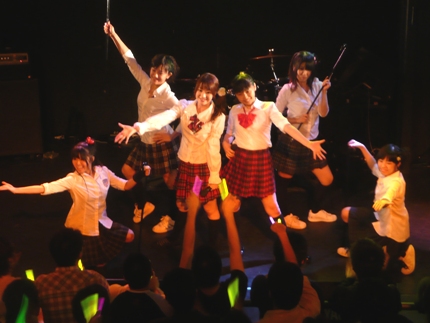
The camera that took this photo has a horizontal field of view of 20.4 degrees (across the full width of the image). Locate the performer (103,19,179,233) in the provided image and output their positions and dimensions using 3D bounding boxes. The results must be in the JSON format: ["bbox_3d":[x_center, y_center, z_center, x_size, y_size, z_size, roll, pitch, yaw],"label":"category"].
[{"bbox_3d":[-0.594,-0.304,9.781,0.620,1.760,0.520,10,20,29],"label":"performer"}]

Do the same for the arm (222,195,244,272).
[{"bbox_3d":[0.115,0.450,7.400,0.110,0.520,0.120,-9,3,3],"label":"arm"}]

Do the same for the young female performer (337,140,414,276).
[{"bbox_3d":[1.228,0.316,9.132,0.600,0.980,0.500,-9,19,-27],"label":"young female performer"}]

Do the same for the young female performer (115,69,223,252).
[{"bbox_3d":[-0.348,0.047,9.136,0.840,1.500,0.480,4,18,11],"label":"young female performer"}]

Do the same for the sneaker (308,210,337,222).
[{"bbox_3d":[0.921,0.454,10.208,0.250,0.105,0.095,2,17,8],"label":"sneaker"}]

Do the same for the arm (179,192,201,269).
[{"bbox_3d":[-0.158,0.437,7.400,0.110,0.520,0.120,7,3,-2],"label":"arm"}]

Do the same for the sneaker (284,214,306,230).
[{"bbox_3d":[0.675,0.501,10.055,0.250,0.105,0.095,13,21,36],"label":"sneaker"}]

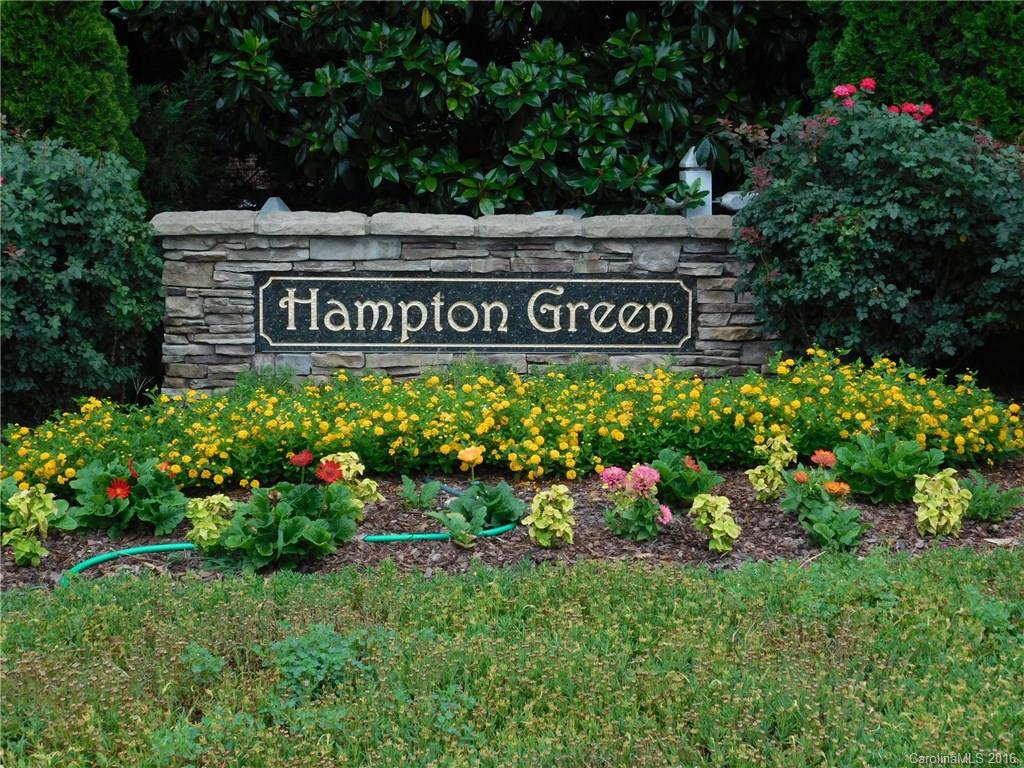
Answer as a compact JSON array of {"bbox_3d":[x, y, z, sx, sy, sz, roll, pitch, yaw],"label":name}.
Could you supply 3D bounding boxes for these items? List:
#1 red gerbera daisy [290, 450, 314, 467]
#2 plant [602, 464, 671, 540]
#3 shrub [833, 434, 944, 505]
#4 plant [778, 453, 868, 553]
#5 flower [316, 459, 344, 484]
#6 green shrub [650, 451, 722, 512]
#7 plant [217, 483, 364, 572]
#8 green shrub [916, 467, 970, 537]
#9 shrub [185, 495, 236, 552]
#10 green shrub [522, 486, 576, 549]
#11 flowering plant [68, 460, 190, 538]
[{"bbox_3d":[-0.807,0.286,5.800,0.093,0.050,0.085,1,6,0],"label":"red gerbera daisy"},{"bbox_3d":[0.460,0.441,5.570,0.261,0.269,0.240,0,7,0],"label":"plant"},{"bbox_3d":[1.589,0.356,6.350,0.454,0.269,0.420,0,7,0],"label":"shrub"},{"bbox_3d":[1.222,0.456,5.900,0.345,0.360,0.320,1,6,0],"label":"plant"},{"bbox_3d":[-0.645,0.311,5.300,0.096,0.081,0.040,0,7,0],"label":"flower"},{"bbox_3d":[0.768,0.427,6.600,0.325,0.250,0.310,1,6,0],"label":"green shrub"},{"bbox_3d":[-0.844,0.540,5.720,0.530,0.300,0.460,1,6,0],"label":"plant"},{"bbox_3d":[1.735,0.482,6.080,0.225,0.265,0.205,1,6,0],"label":"green shrub"},{"bbox_3d":[-1.090,0.506,5.470,0.192,0.196,0.180,0,7,0],"label":"shrub"},{"bbox_3d":[0.137,0.485,5.520,0.194,0.220,0.180,0,7,0],"label":"green shrub"},{"bbox_3d":[-1.576,0.466,6.200,0.475,0.290,0.410,1,6,0],"label":"flowering plant"}]

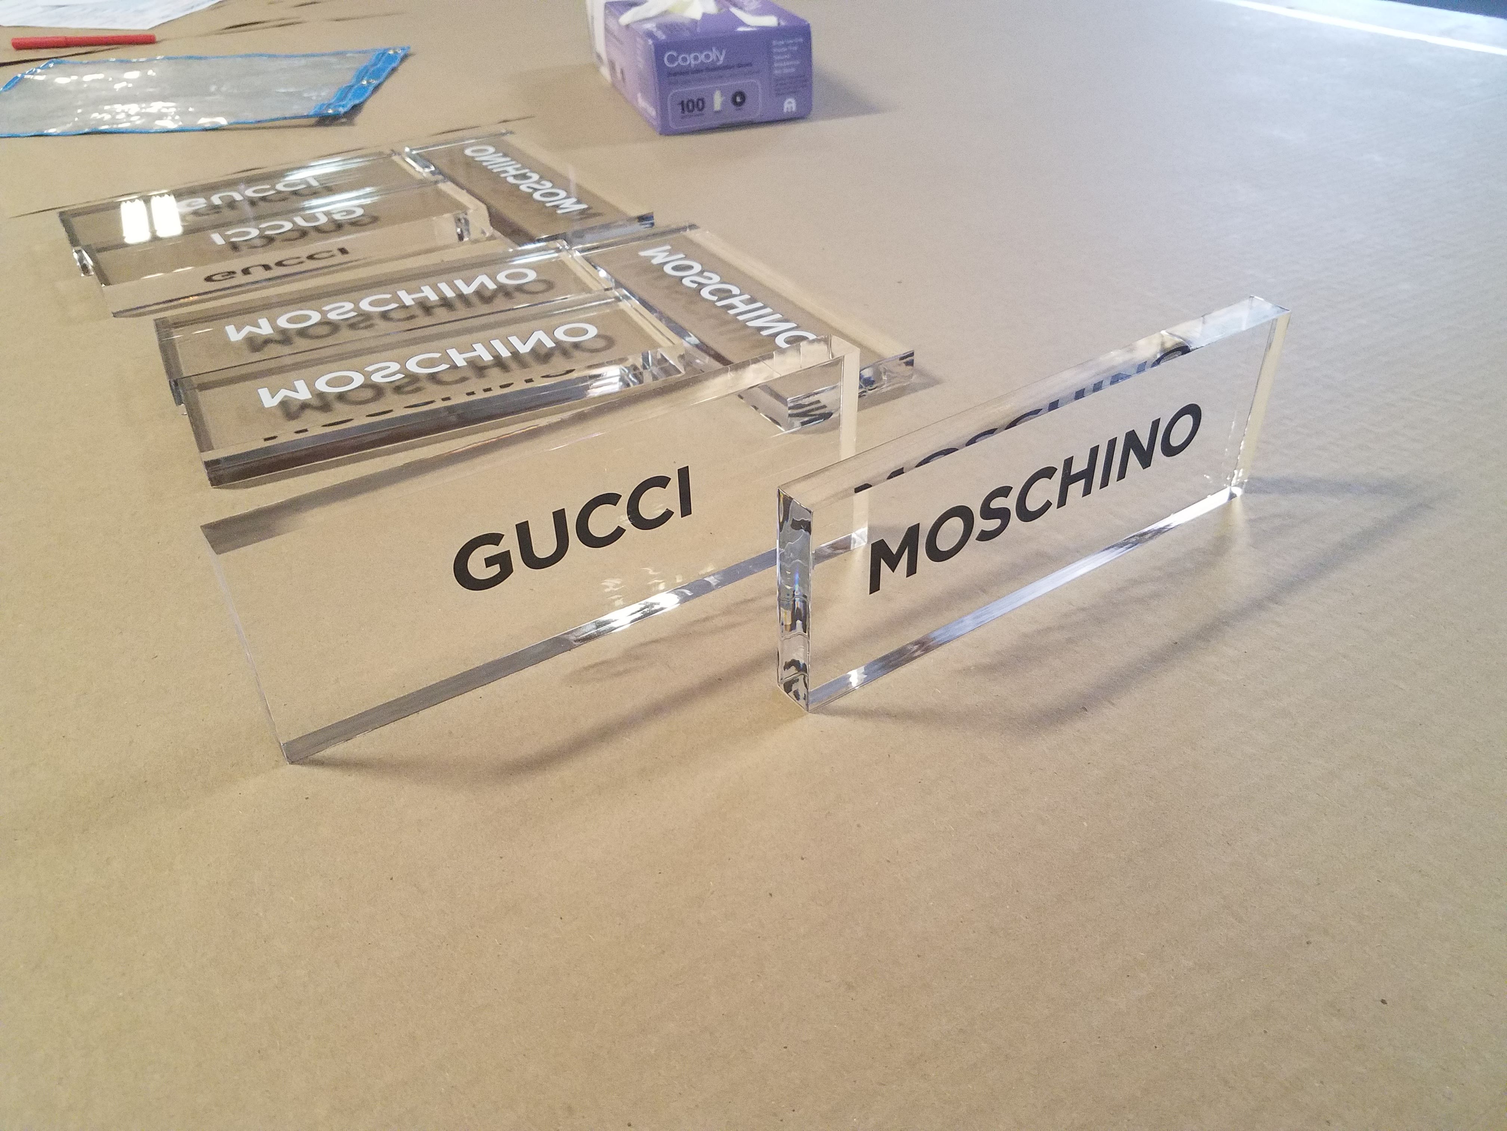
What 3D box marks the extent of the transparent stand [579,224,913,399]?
[{"bbox_3d":[-0.012,-0.132,0.579,0.078,0.014,0.205,-20,40,-24],"label":"transparent stand"}]

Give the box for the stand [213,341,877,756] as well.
[{"bbox_3d":[-0.054,-0.011,0.358,0.206,0.074,0.015,-22,41,-27],"label":"stand"}]

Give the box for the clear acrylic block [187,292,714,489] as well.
[{"bbox_3d":[-0.143,-0.087,0.517,0.210,0.015,0.076,-18,39,-22],"label":"clear acrylic block"}]

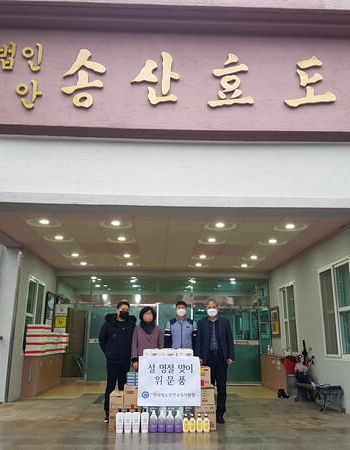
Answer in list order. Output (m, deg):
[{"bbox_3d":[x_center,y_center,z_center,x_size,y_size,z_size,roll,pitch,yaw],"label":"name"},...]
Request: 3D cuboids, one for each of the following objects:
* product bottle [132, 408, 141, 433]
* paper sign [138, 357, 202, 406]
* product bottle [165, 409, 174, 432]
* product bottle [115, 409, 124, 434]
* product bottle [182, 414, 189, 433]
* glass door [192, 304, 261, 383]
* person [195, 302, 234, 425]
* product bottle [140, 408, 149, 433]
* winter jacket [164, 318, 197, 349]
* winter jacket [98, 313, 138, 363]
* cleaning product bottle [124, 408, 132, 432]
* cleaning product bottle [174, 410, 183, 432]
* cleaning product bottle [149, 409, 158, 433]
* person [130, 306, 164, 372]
[{"bbox_3d":[-0.482,2.465,5.678,0.090,0.279,0.068,1,-14,-2],"label":"product bottle"},{"bbox_3d":[-0.070,2.060,5.946,0.815,0.619,0.010,2,-28,-4],"label":"paper sign"},{"bbox_3d":[-0.058,2.495,5.726,0.097,0.258,0.065,2,-15,-5],"label":"product bottle"},{"bbox_3d":[-0.688,2.466,5.672,0.092,0.283,0.065,2,-15,-5],"label":"product bottle"},{"bbox_3d":[0.140,2.522,5.735,0.072,0.207,0.058,1,-14,-2],"label":"product bottle"},{"bbox_3d":[1.477,3.375,12.867,1.956,2.126,0.060,1,-15,-2],"label":"glass door"},{"bbox_3d":[0.585,1.991,6.681,0.540,1.712,0.310,1,-14,-2],"label":"person"},{"bbox_3d":[-0.374,2.467,5.683,0.090,0.279,0.068,1,-14,-2],"label":"product bottle"},{"bbox_3d":[0.090,1.740,6.760,0.520,0.670,0.280,2,-15,-5],"label":"winter jacket"},{"bbox_3d":[-0.844,1.684,6.737,0.520,0.710,0.350,1,-14,-2],"label":"winter jacket"},{"bbox_3d":[-0.589,2.466,5.674,0.092,0.283,0.065,2,-15,-5],"label":"cleaning product bottle"},{"bbox_3d":[0.048,2.496,5.728,0.095,0.258,0.065,2,-15,-5],"label":"cleaning product bottle"},{"bbox_3d":[-0.268,2.492,5.731,0.092,0.256,0.075,1,-14,-2],"label":"cleaning product bottle"},{"bbox_3d":[-0.398,2.028,6.658,0.470,1.611,0.300,1,-14,-2],"label":"person"}]

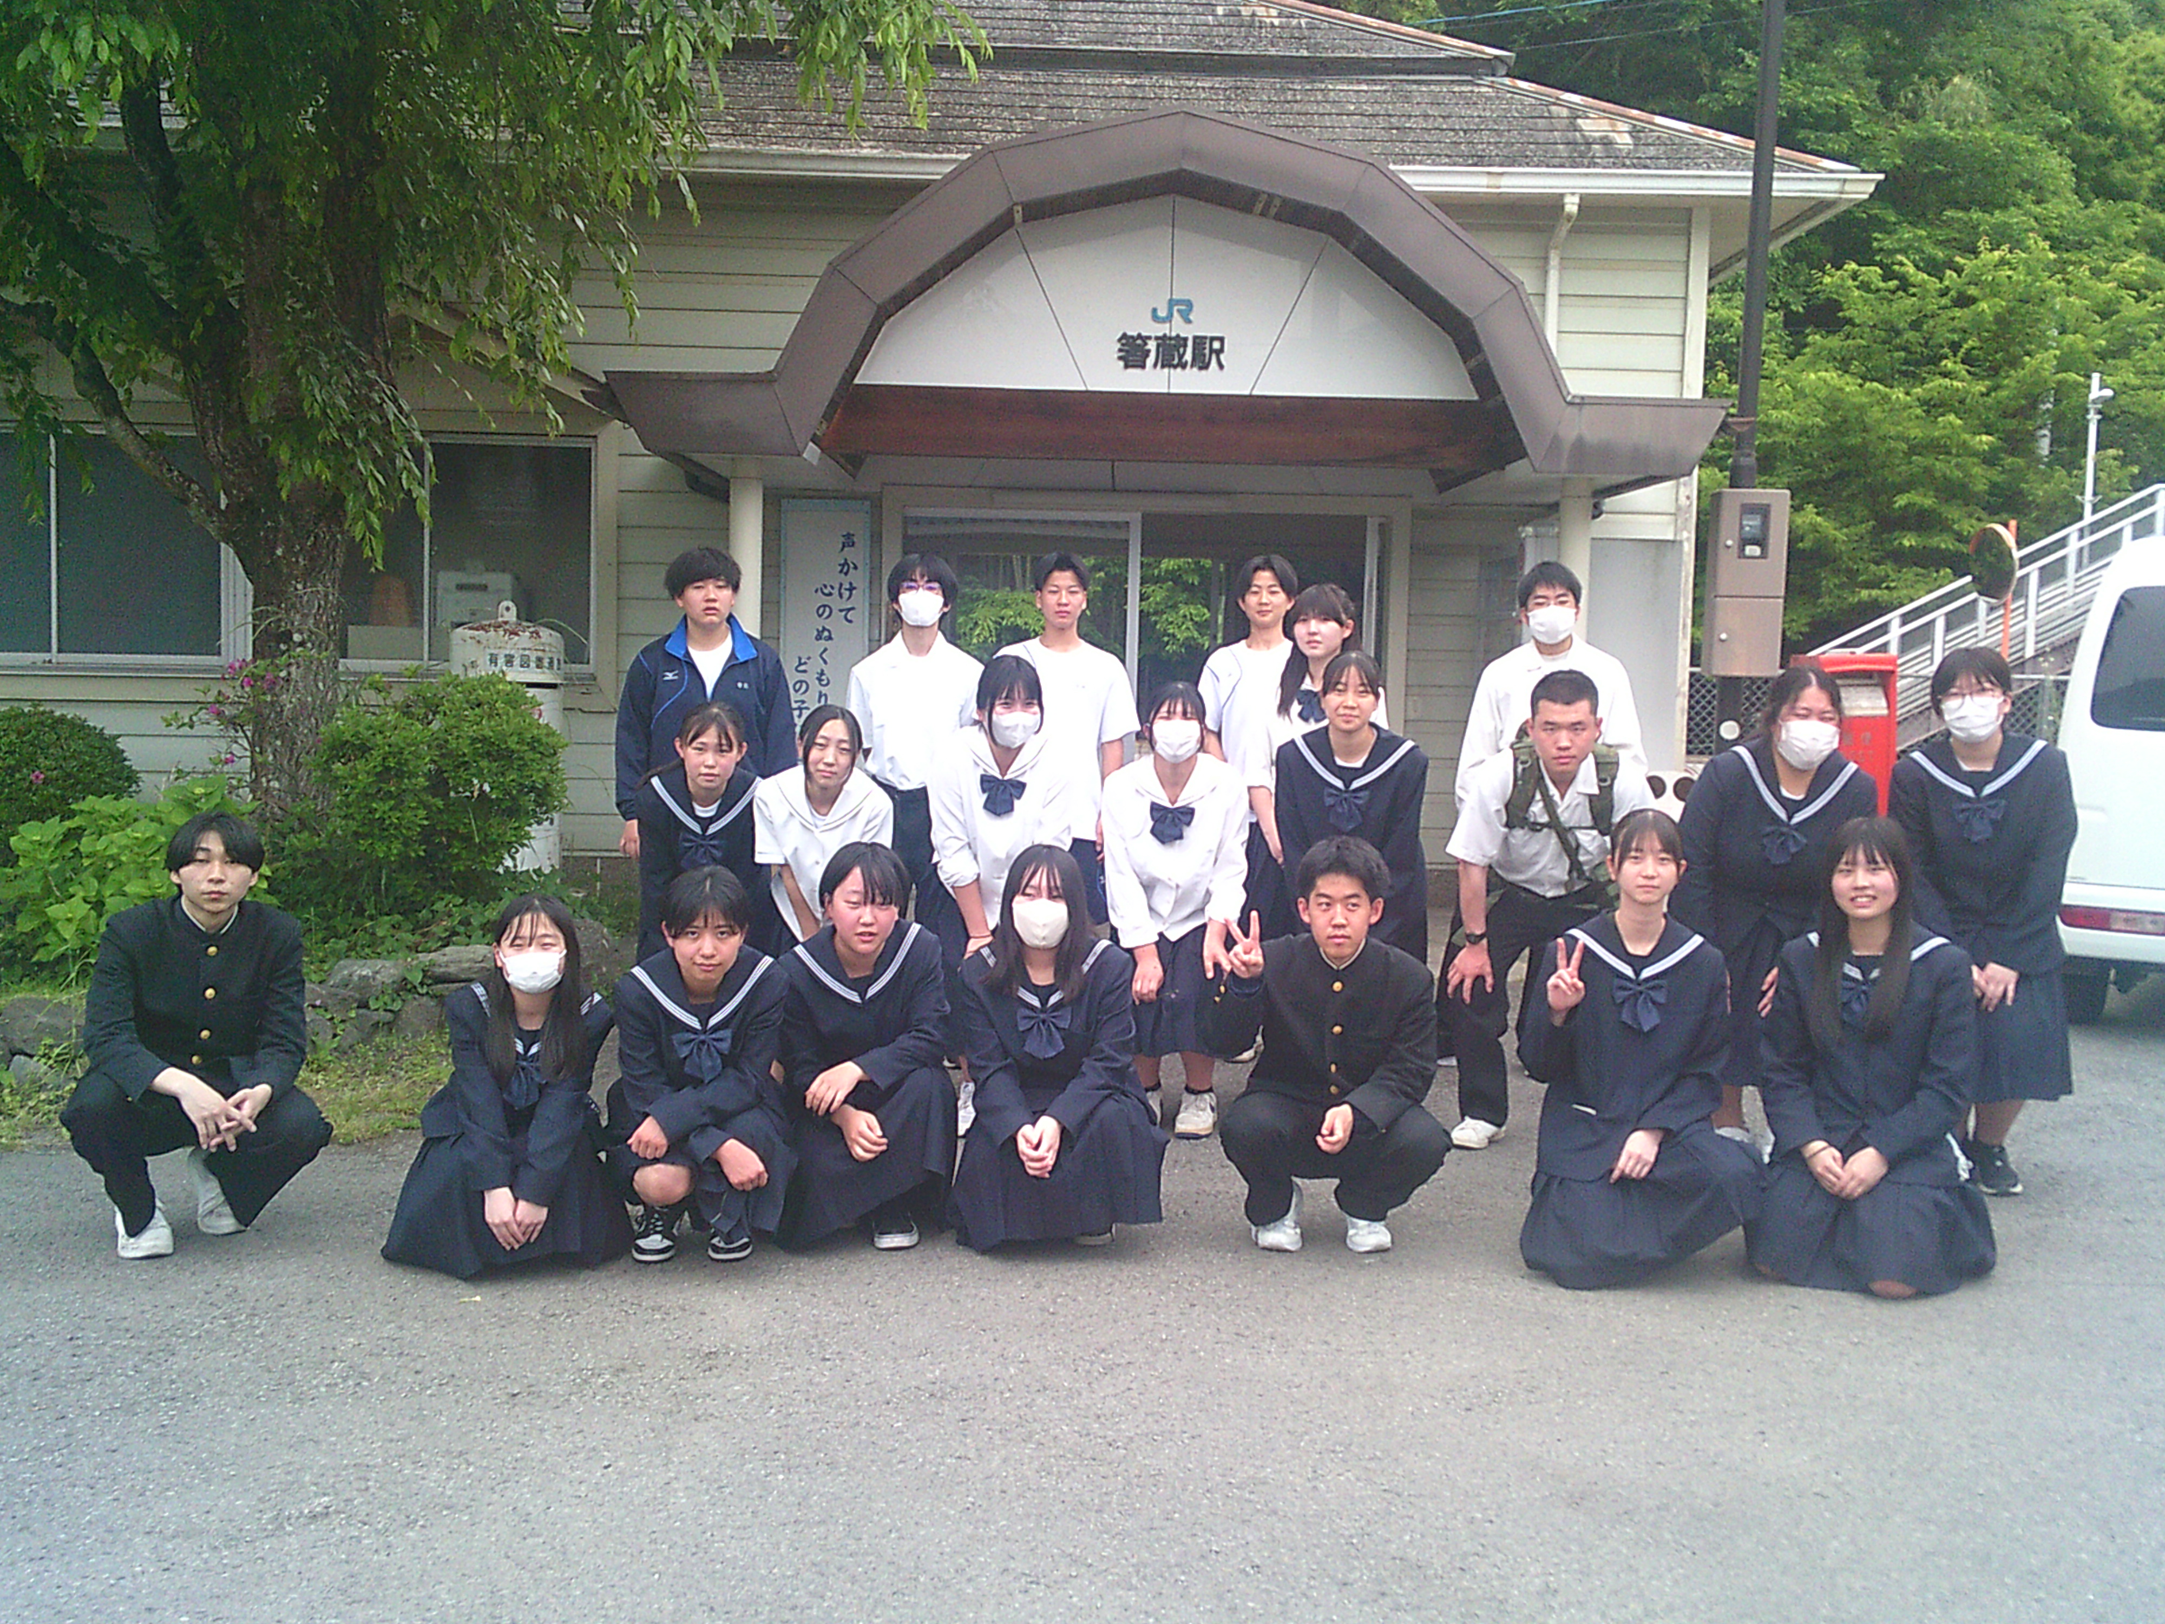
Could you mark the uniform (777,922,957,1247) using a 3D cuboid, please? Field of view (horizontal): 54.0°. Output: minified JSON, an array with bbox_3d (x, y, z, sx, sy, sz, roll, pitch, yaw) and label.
[{"bbox_3d":[-0.509,0.612,5.020,0.450,0.740,0.620,2,4,2],"label":"uniform"}]

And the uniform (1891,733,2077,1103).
[{"bbox_3d":[2.304,0.255,5.440,0.460,0.911,0.380,2,4,16],"label":"uniform"}]

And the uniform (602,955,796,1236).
[{"bbox_3d":[-0.901,0.630,4.980,0.440,0.650,0.580,0,4,-9],"label":"uniform"}]

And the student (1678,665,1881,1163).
[{"bbox_3d":[1.935,0.311,5.918,0.557,1.430,0.930,2,4,12],"label":"student"}]

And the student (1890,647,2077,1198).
[{"bbox_3d":[2.388,0.275,5.660,0.490,1.470,0.420,3,4,21],"label":"student"}]

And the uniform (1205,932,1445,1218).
[{"bbox_3d":[0.582,0.630,5.100,0.570,0.690,0.620,2,4,6],"label":"uniform"}]

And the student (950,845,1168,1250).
[{"bbox_3d":[-0.057,0.544,5.231,0.529,0.965,0.680,1,4,-2],"label":"student"}]

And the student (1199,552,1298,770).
[{"bbox_3d":[0.631,-0.010,7.250,0.460,1.730,0.300,1,4,3],"label":"student"}]

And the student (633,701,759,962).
[{"bbox_3d":[-1.119,0.297,6.253,0.396,1.265,0.670,1,4,-6],"label":"student"}]

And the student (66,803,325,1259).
[{"bbox_3d":[-2.053,0.485,4.950,0.570,0.970,0.660,0,4,-16],"label":"student"}]

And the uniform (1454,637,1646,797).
[{"bbox_3d":[1.540,-0.235,7.000,0.620,0.680,0.300,2,4,6],"label":"uniform"}]

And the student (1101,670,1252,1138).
[{"bbox_3d":[0.273,0.295,6.185,0.411,1.345,0.740,2,4,3],"label":"student"}]

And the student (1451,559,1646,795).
[{"bbox_3d":[1.589,0.011,7.200,0.620,1.730,0.360,2,4,10],"label":"student"}]

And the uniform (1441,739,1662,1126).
[{"bbox_3d":[1.297,0.363,5.920,0.580,1.100,0.800,3,4,14],"label":"uniform"}]

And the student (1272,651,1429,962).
[{"bbox_3d":[0.807,0.194,6.400,0.470,1.440,0.420,2,4,6],"label":"student"}]

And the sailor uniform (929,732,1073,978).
[{"bbox_3d":[-0.217,0.225,5.740,0.430,0.924,0.480,1,4,-2],"label":"sailor uniform"}]

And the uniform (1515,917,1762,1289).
[{"bbox_3d":[1.301,0.637,4.980,0.570,0.790,0.620,2,4,7],"label":"uniform"}]

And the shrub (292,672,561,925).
[{"bbox_3d":[-2.389,-0.058,7.750,1.000,0.920,0.900,1,4,-9],"label":"shrub"}]

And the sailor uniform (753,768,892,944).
[{"bbox_3d":[-0.742,0.130,6.120,0.400,0.520,0.450,0,4,-6],"label":"sailor uniform"}]

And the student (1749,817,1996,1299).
[{"bbox_3d":[1.796,0.519,4.840,0.540,1.013,0.640,3,4,21],"label":"student"}]

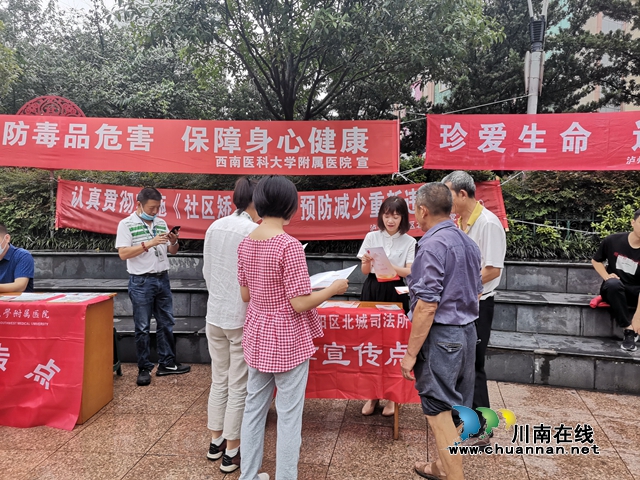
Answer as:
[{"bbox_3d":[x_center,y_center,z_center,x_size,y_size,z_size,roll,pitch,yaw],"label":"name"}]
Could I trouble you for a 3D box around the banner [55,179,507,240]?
[{"bbox_3d":[-0.571,-0.415,6.610,6.216,0.820,0.070,1,1,2],"label":"banner"}]

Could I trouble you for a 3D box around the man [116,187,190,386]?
[{"bbox_3d":[-1.429,0.364,4.116,0.470,1.660,0.500,2,1,44],"label":"man"}]

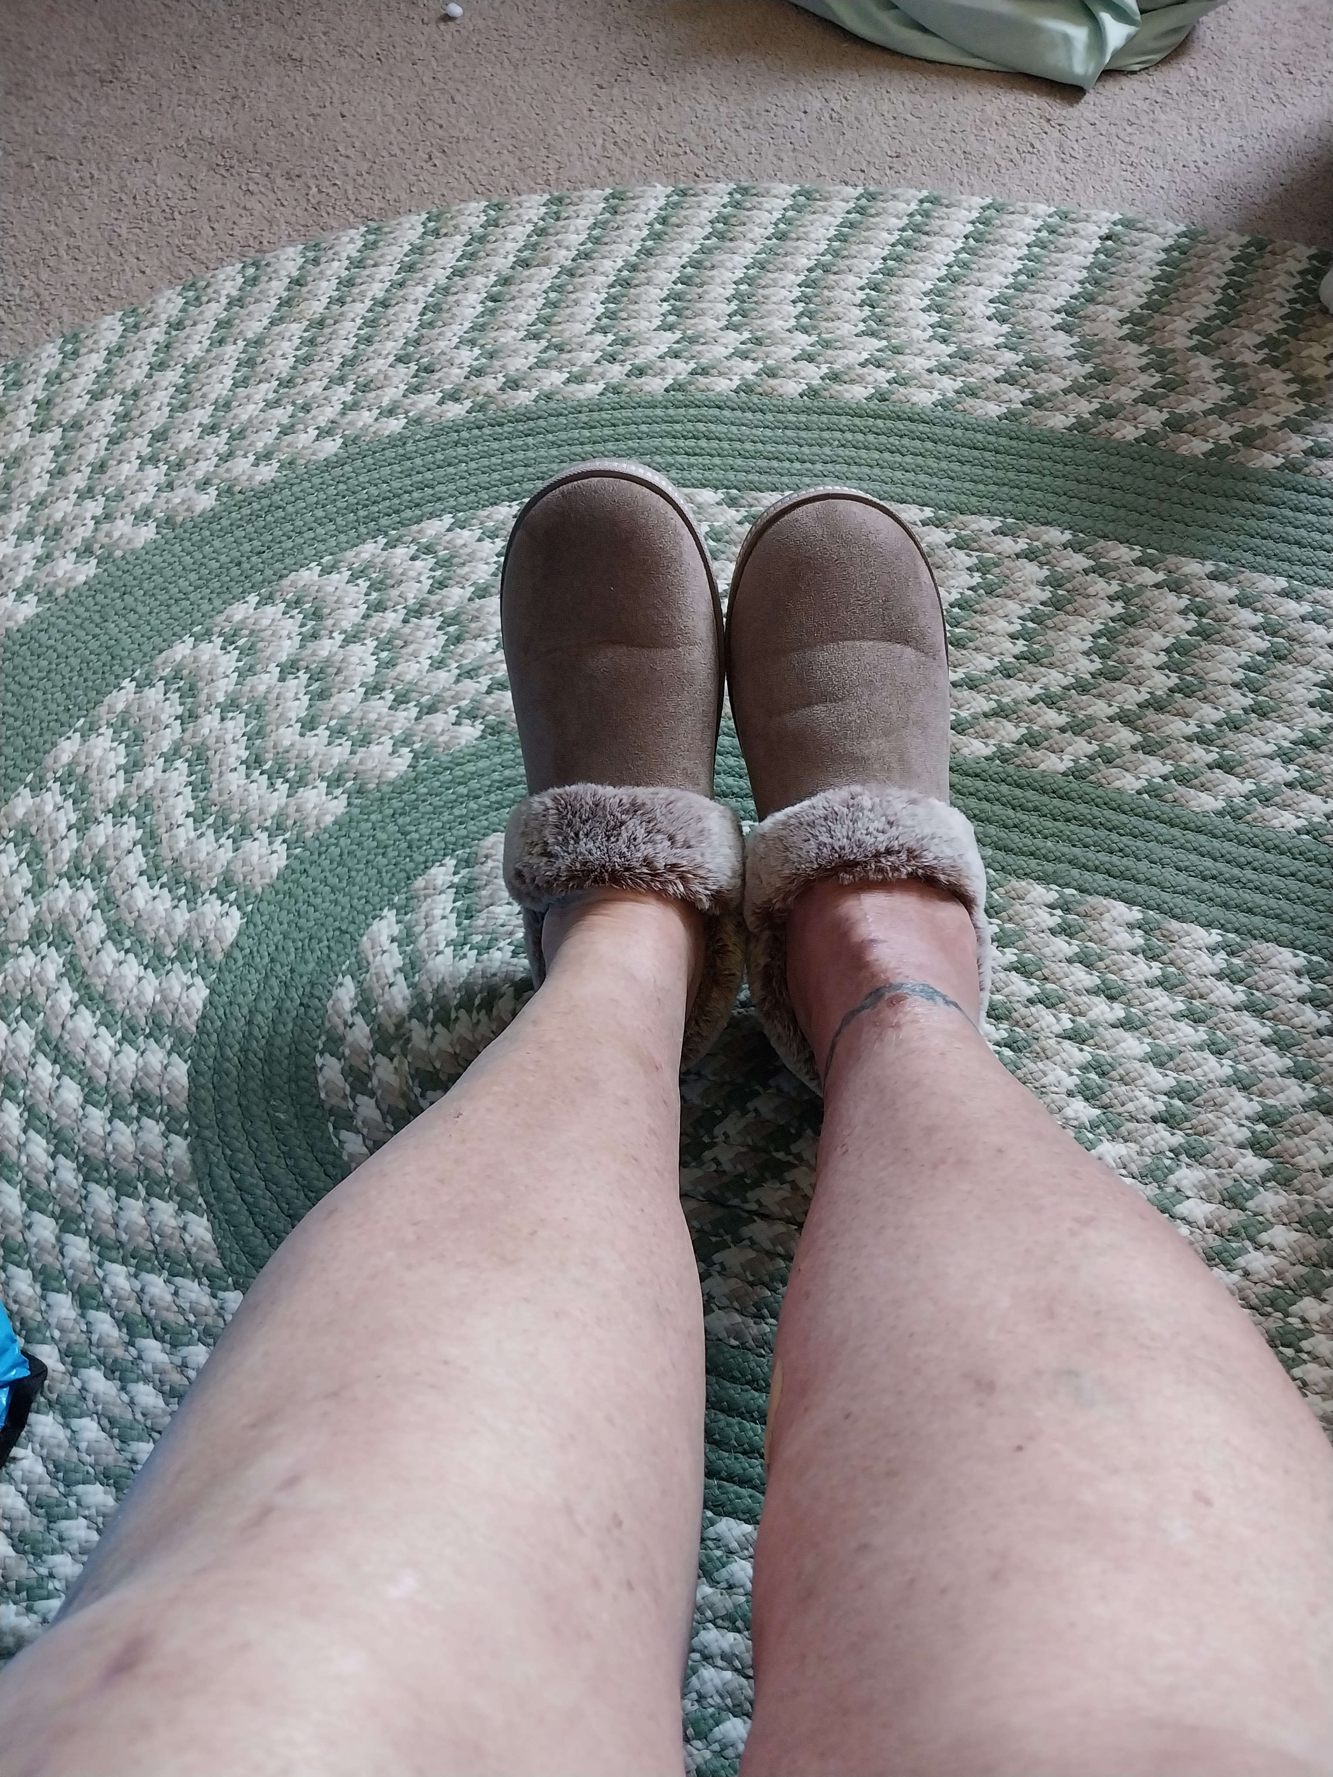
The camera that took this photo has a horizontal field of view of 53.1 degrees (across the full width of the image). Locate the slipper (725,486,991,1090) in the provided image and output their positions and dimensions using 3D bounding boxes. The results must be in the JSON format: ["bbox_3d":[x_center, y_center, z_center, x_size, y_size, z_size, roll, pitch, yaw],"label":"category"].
[{"bbox_3d":[0.087,-0.049,0.622,0.113,0.115,0.285,-2,97,-1],"label":"slipper"}]

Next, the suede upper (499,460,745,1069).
[{"bbox_3d":[-0.023,-0.061,0.633,0.113,0.115,0.285,-3,99,-1],"label":"suede upper"}]

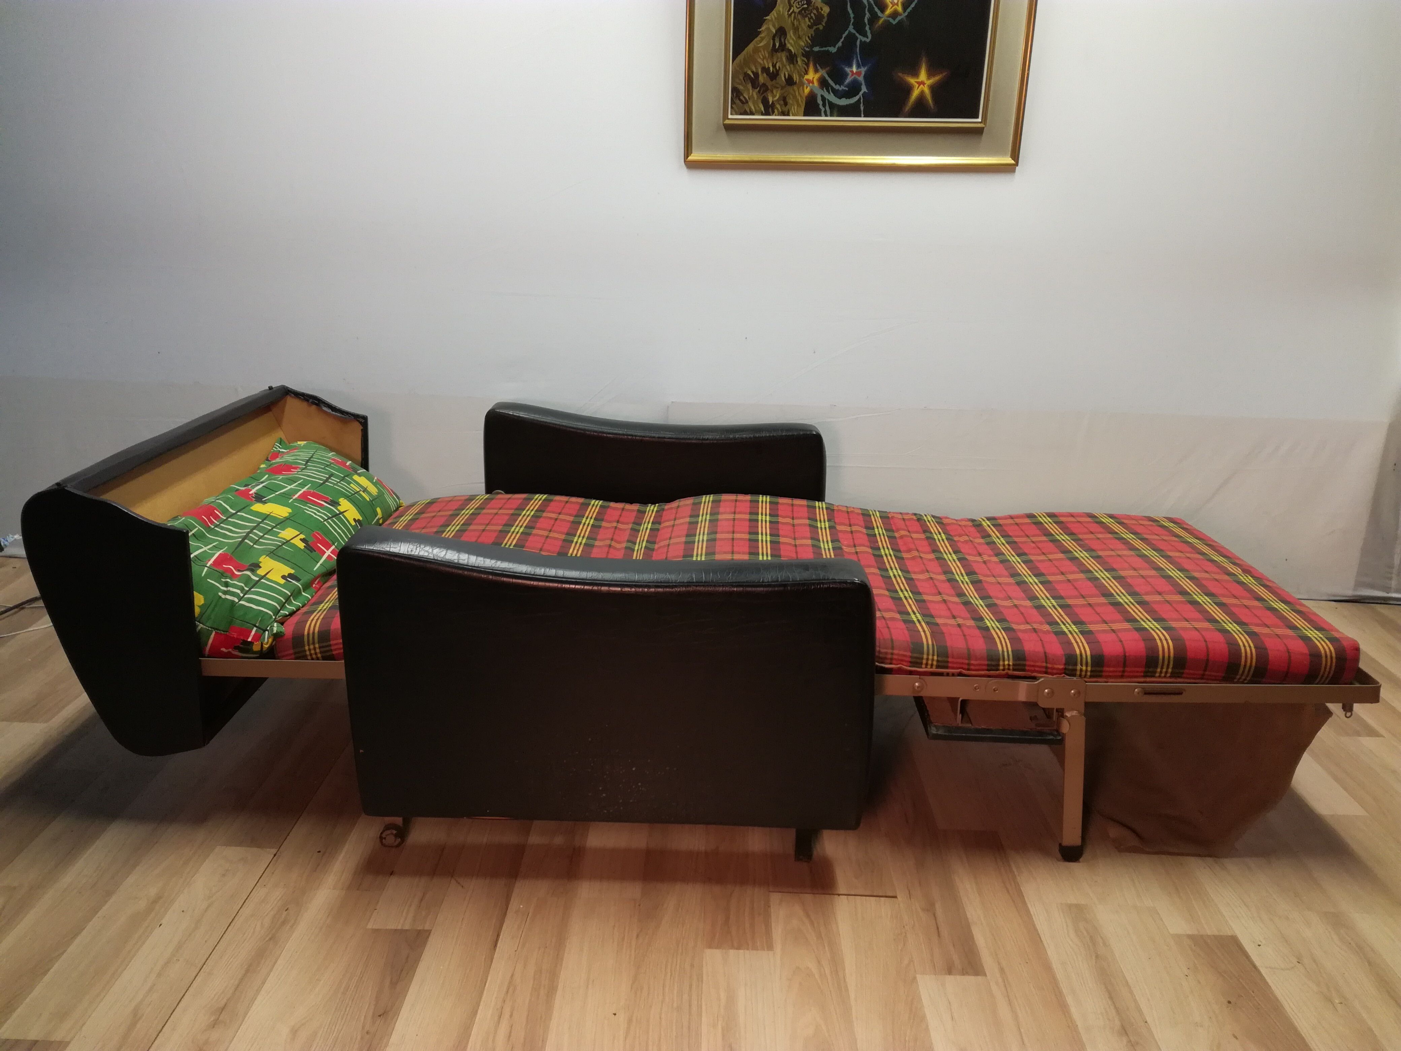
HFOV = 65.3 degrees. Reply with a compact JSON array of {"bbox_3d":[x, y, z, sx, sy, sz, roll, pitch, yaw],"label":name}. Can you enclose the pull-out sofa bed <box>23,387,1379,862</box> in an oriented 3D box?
[{"bbox_3d":[0.009,0.097,2.109,2.047,0.579,1.061,1,17,2],"label":"pull-out sofa bed"}]

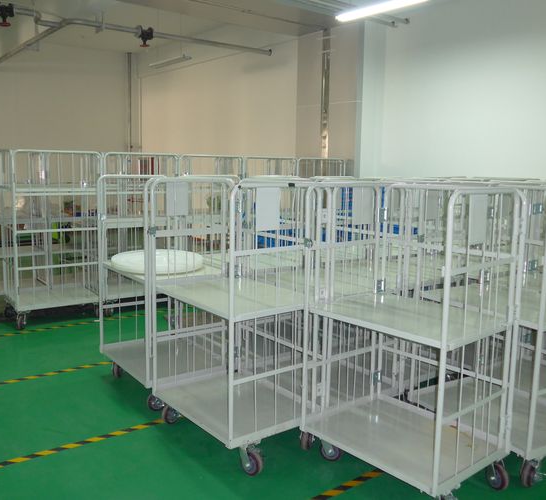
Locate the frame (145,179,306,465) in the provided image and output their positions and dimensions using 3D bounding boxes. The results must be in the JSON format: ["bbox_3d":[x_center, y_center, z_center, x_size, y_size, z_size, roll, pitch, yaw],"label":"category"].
[{"bbox_3d":[-0.213,0.360,3.183,0.633,1.502,0.822,-5,10,-38],"label":"frame"}]

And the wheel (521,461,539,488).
[{"bbox_3d":[1.295,1.133,2.817,0.052,0.132,0.127,8,11,41],"label":"wheel"}]

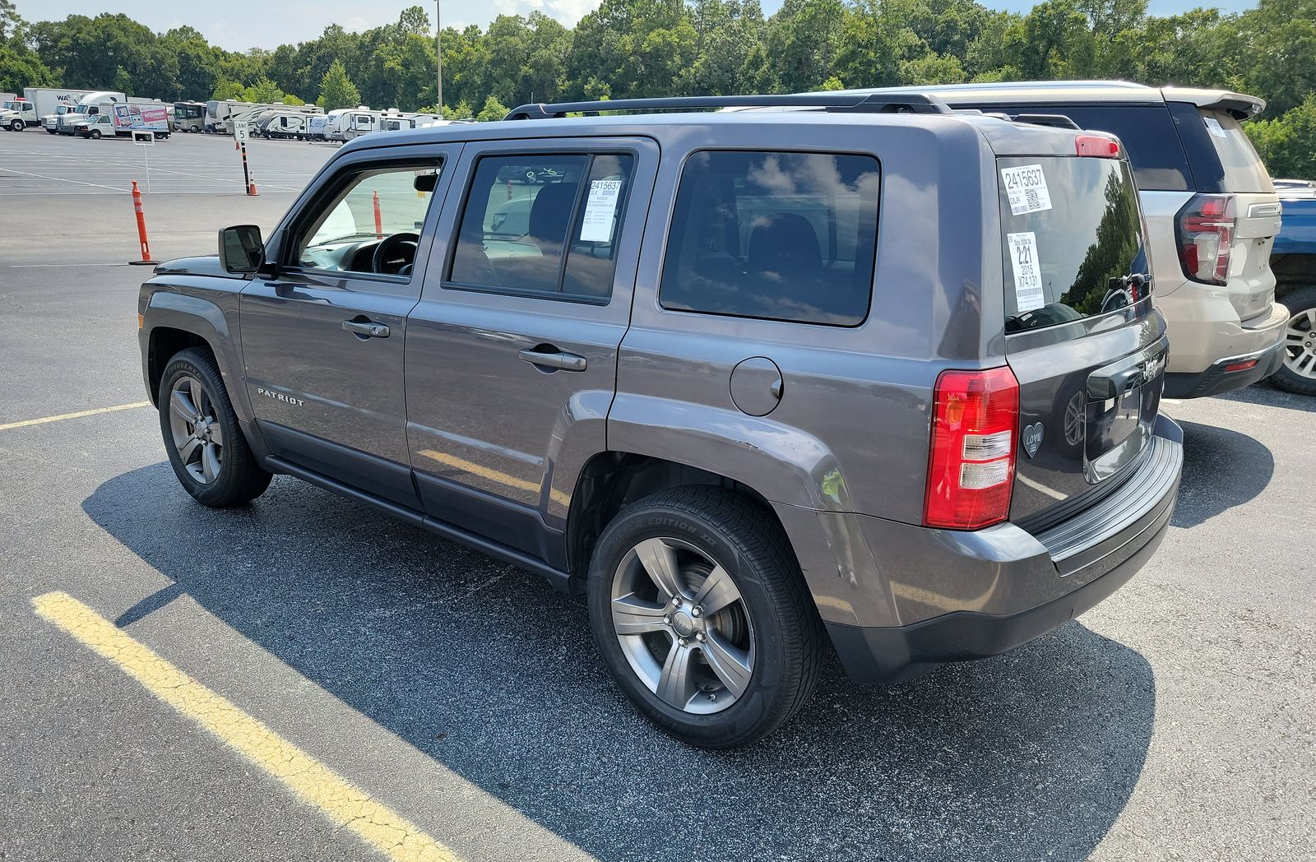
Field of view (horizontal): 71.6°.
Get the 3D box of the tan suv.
[{"bbox_3d":[1.224,-1.264,6.377,5.350,1.920,2.060,14,20,36],"label":"tan suv"}]

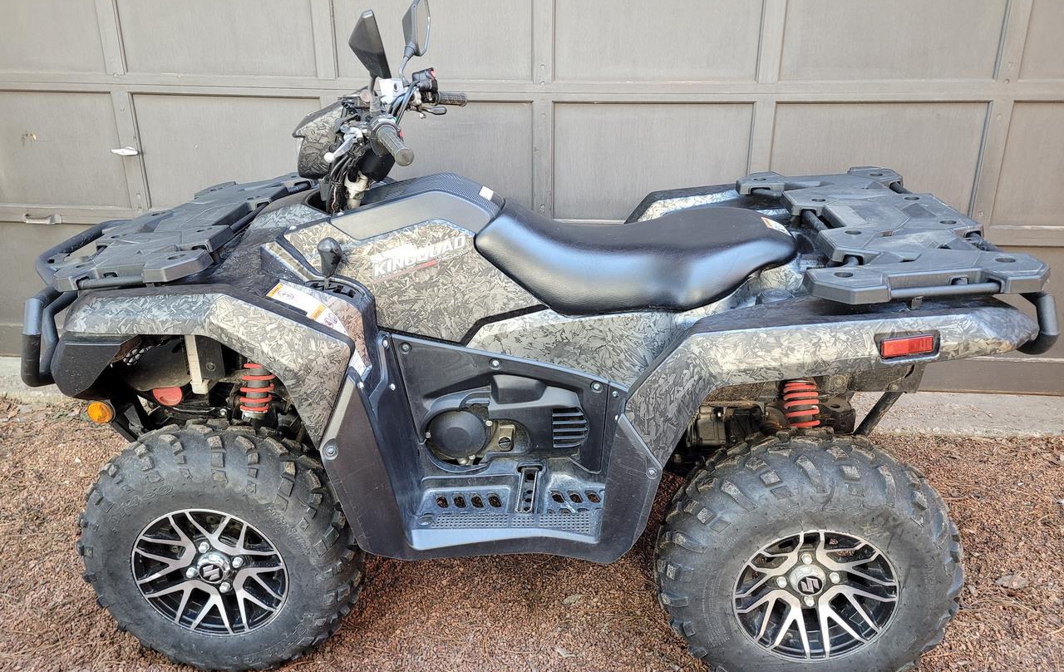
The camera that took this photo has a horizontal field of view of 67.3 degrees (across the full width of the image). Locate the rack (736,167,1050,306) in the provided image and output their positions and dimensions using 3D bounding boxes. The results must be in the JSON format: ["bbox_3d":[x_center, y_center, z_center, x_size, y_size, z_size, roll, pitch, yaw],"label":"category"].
[{"bbox_3d":[0.782,-0.267,1.890,0.460,0.085,0.890,-2,24,5],"label":"rack"}]

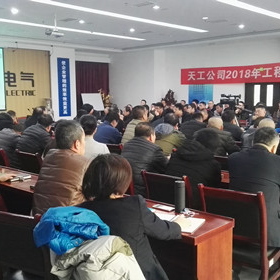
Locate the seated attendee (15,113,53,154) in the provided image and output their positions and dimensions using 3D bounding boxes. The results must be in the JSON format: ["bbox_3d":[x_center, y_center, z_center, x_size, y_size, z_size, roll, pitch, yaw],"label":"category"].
[{"bbox_3d":[-1.096,0.373,4.463,0.540,1.290,0.800,5,8,38],"label":"seated attendee"}]

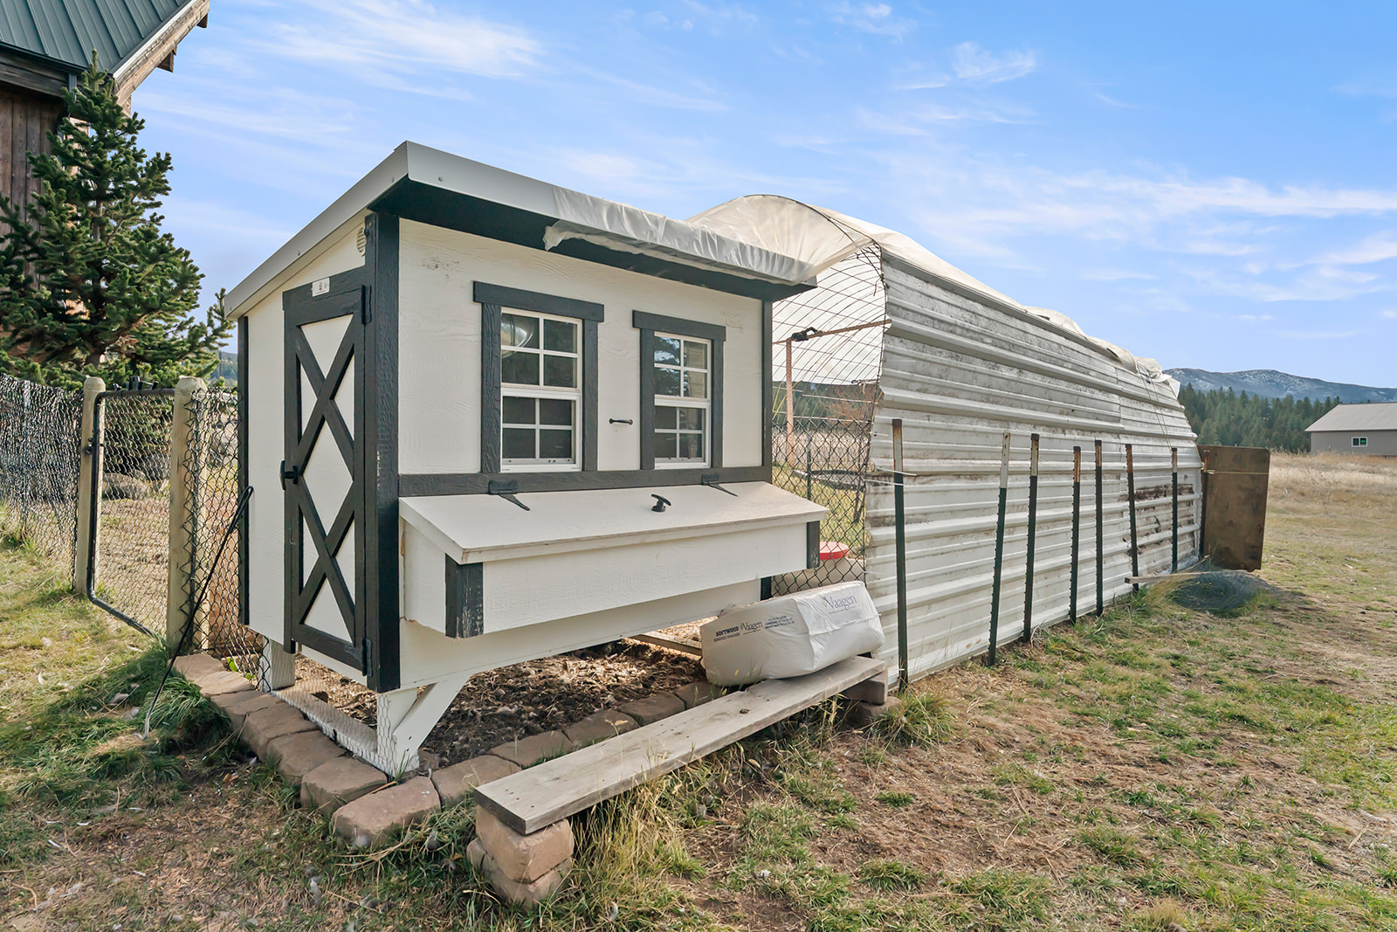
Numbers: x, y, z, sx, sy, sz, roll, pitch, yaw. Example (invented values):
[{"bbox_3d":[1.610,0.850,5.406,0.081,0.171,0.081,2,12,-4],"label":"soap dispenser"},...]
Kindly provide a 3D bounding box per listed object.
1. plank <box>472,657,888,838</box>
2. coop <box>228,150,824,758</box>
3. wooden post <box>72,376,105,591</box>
[{"bbox_3d":[0.113,0.914,2.541,0.225,0.038,1.850,2,2,45],"label":"plank"},{"bbox_3d":[-0.720,0.011,3.210,1.912,1.896,1.966,2,2,44],"label":"coop"},{"bbox_3d":[-3.629,0.110,4.170,0.100,1.279,0.100,2,2,-41],"label":"wooden post"}]

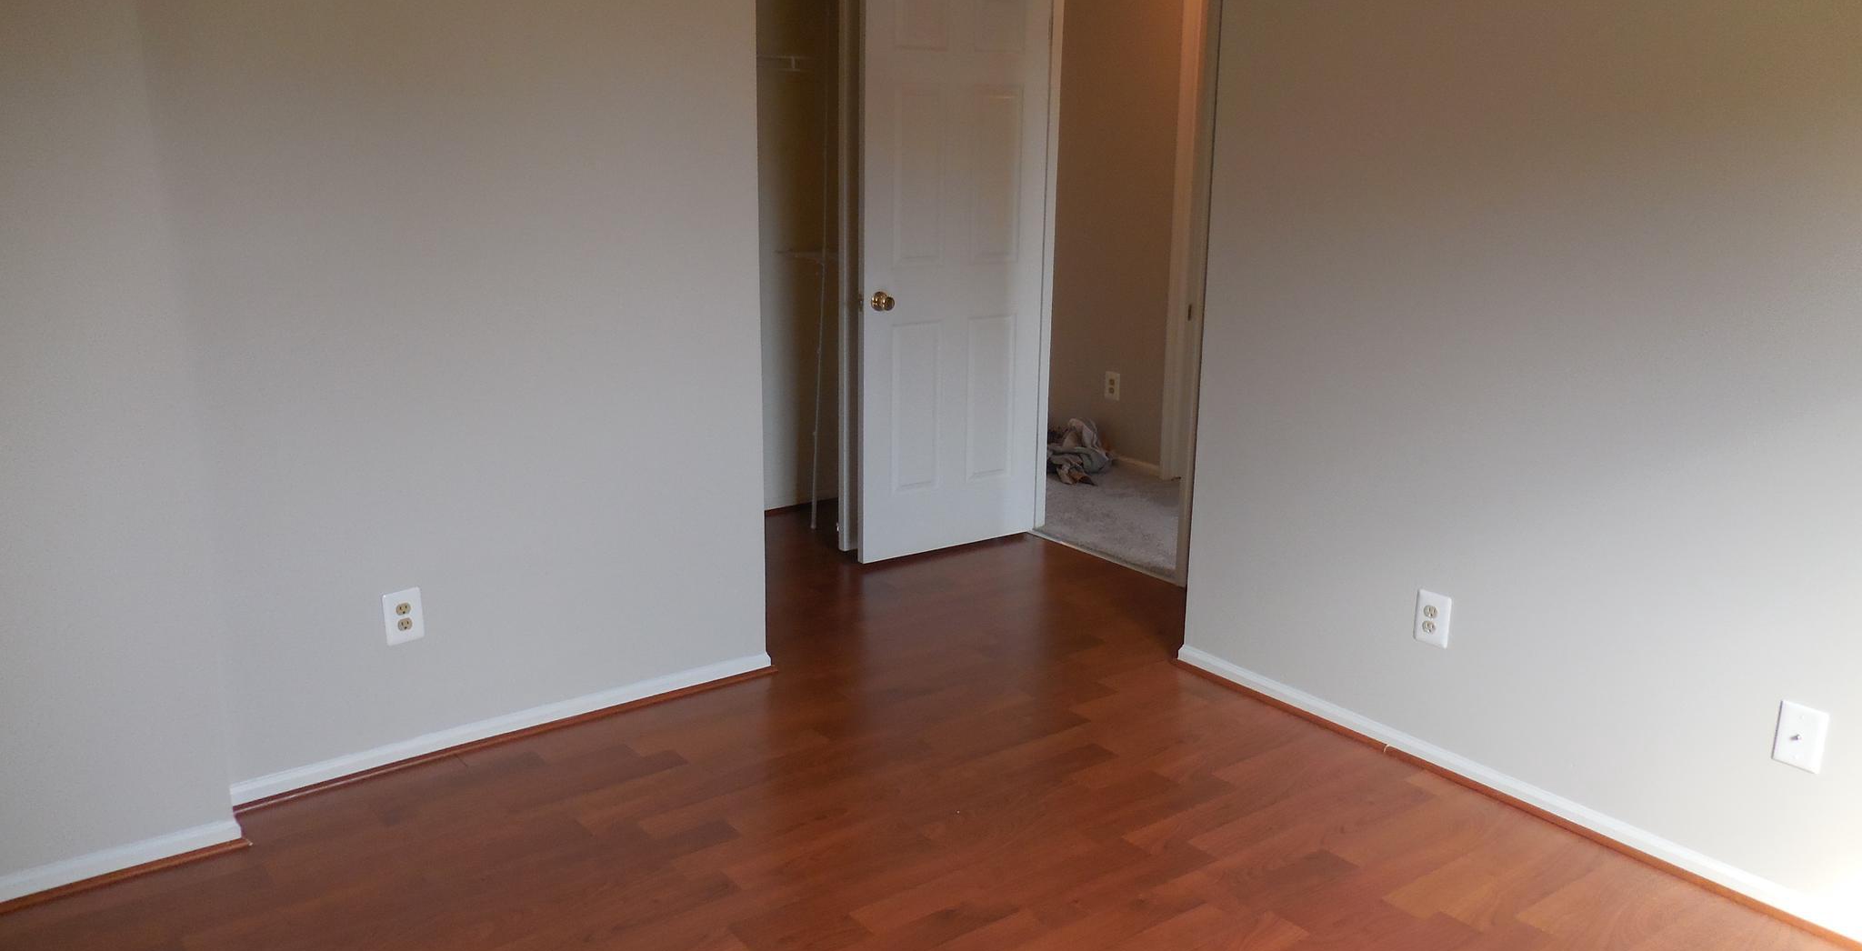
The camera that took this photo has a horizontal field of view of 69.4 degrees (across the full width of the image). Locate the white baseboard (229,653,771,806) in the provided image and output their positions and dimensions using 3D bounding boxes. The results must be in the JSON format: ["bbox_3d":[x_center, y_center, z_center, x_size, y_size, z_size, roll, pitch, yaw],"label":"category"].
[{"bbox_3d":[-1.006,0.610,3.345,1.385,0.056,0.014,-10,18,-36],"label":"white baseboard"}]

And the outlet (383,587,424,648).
[{"bbox_3d":[-1.211,0.325,3.090,0.079,0.122,0.010,-10,18,-36],"label":"outlet"}]

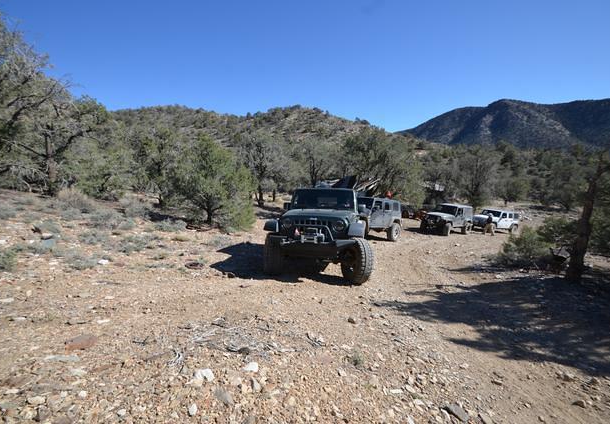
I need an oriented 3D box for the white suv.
[{"bbox_3d":[15.400,0.690,21.750,4.500,1.840,1.880,3,4,-27],"label":"white suv"}]

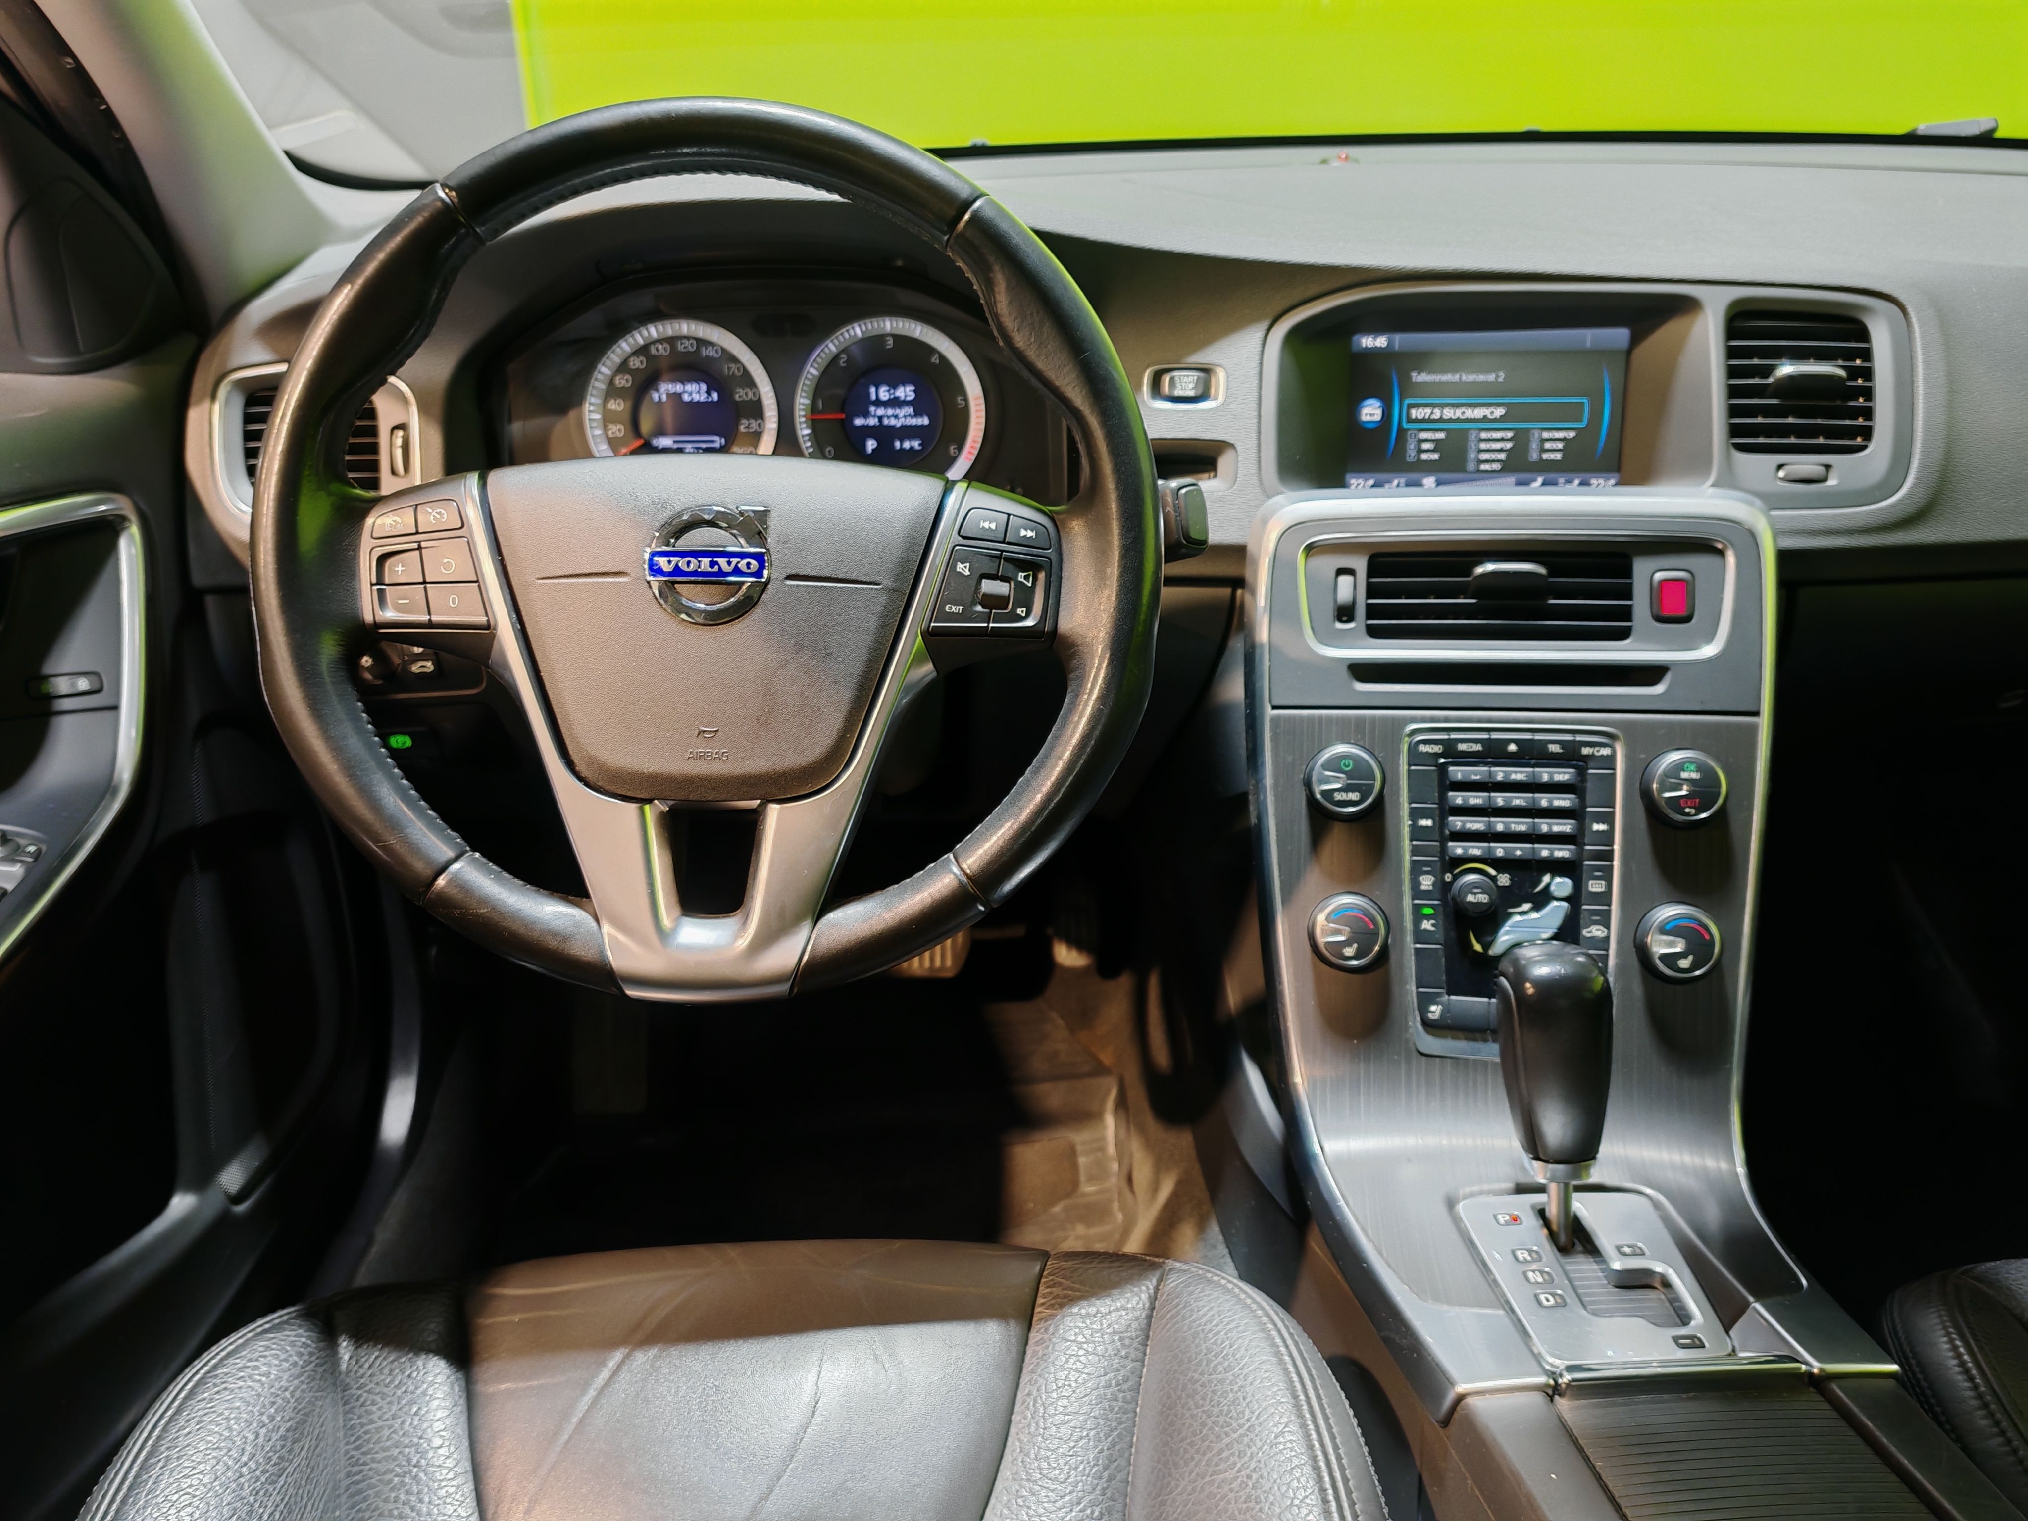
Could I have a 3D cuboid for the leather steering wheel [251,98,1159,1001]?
[{"bbox_3d":[-0.125,-0.088,0.673,0.378,0.378,0.090,1,-2,-3],"label":"leather steering wheel"}]

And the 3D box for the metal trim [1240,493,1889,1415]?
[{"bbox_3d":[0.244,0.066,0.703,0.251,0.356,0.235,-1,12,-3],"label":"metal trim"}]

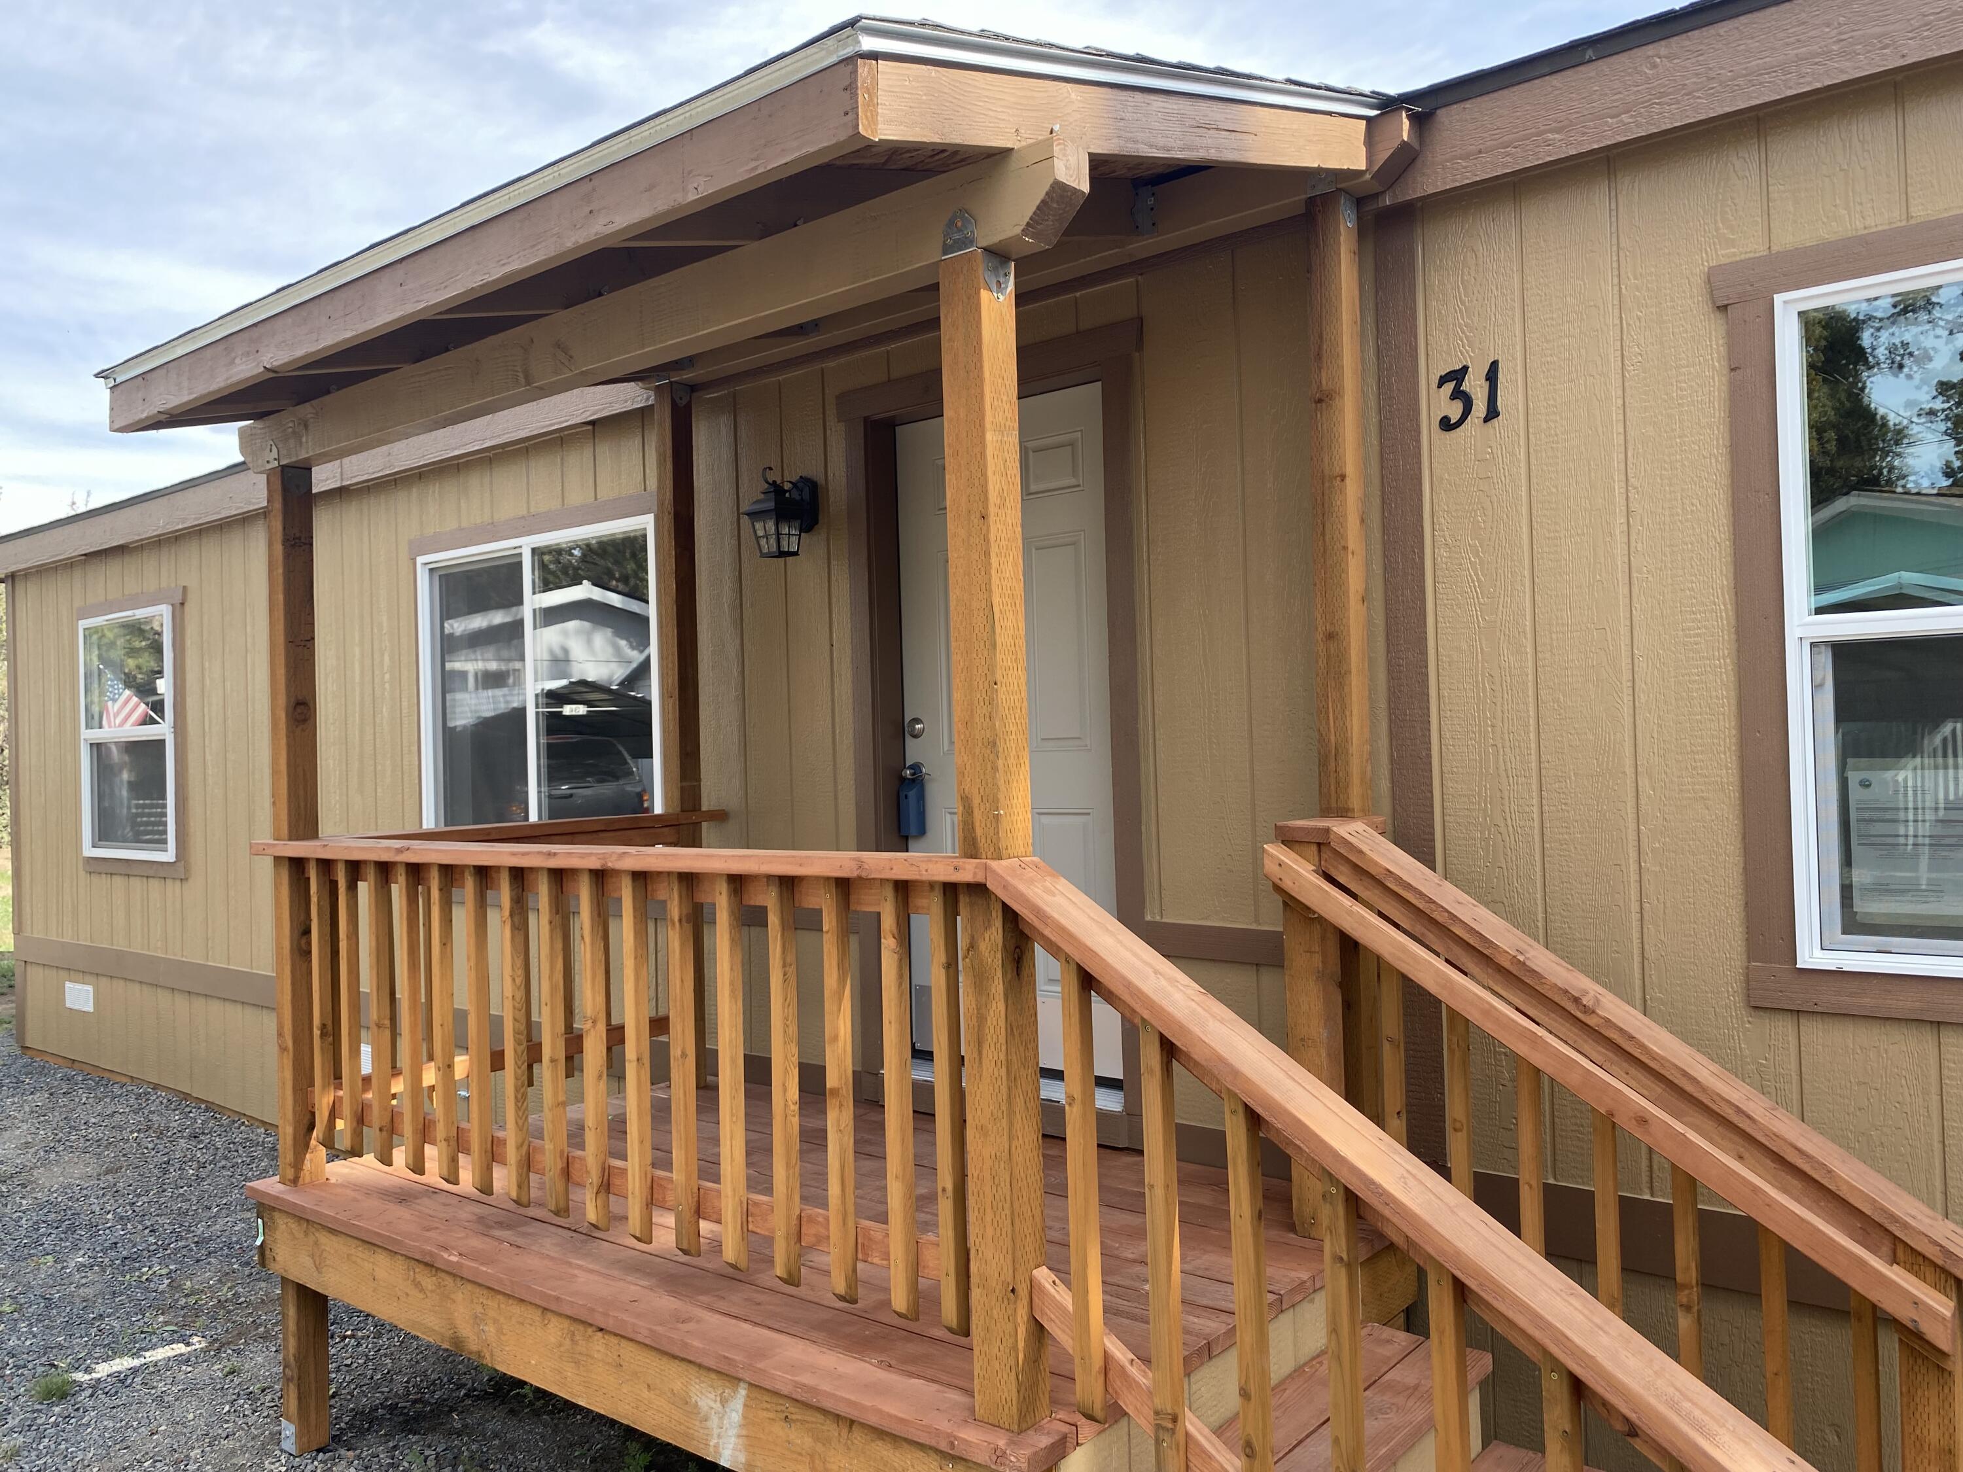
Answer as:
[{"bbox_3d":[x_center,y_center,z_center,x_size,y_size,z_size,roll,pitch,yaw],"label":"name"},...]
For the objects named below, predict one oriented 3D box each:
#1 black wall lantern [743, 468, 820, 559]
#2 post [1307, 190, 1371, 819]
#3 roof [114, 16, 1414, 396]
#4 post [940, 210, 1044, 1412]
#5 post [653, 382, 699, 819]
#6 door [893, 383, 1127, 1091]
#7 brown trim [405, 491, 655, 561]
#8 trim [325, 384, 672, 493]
[{"bbox_3d":[-0.648,-0.714,4.771,0.150,0.302,0.226,-2,-1,39],"label":"black wall lantern"},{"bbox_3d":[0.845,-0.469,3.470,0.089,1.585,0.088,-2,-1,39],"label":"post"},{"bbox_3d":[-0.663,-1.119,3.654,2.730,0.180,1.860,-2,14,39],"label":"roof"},{"bbox_3d":[0.024,0.163,2.467,0.090,1.940,0.090,-2,-1,39],"label":"post"},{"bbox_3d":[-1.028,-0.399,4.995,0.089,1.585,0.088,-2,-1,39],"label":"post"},{"bbox_3d":[0.116,-0.007,4.465,0.905,1.999,0.045,-2,0,40],"label":"door"},{"bbox_3d":[-1.824,-0.830,5.859,1.700,0.088,0.030,-2,-1,39],"label":"brown trim"},{"bbox_3d":[-2.061,-1.196,5.973,2.490,0.140,0.037,-2,-1,39],"label":"trim"}]

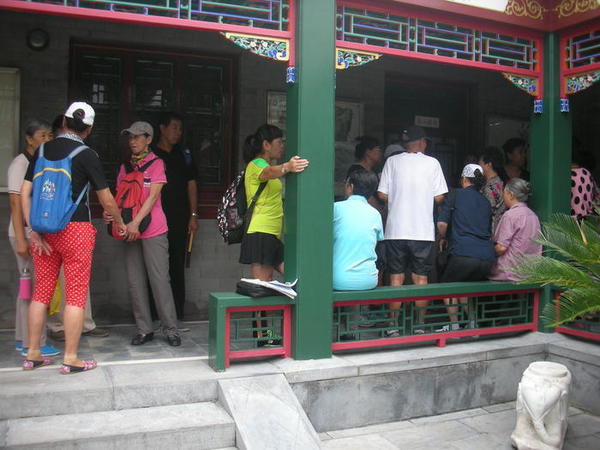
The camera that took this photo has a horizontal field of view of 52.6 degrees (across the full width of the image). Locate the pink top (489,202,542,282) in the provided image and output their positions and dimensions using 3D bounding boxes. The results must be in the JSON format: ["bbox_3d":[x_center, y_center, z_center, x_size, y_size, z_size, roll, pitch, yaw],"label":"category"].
[{"bbox_3d":[1.774,0.129,5.017,0.430,0.630,0.310,0,2,-34],"label":"pink top"}]

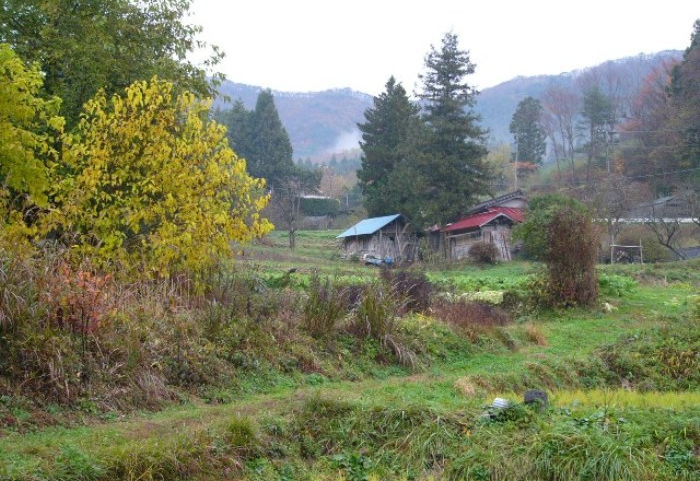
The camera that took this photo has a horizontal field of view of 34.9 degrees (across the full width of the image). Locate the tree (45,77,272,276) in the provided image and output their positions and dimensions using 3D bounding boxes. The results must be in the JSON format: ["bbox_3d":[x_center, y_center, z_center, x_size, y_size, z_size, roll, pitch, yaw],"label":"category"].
[{"bbox_3d":[-3.271,-1.008,19.000,3.890,3.590,3.700,0,-1,0],"label":"tree"}]

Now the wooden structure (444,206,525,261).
[{"bbox_3d":[8.344,-0.434,69.000,3.900,3.300,5.000,0,-1,-30],"label":"wooden structure"}]

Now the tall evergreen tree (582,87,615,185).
[{"bbox_3d":[25.591,-10.753,115.000,3.520,10.750,3.600,0,-1,0],"label":"tall evergreen tree"}]

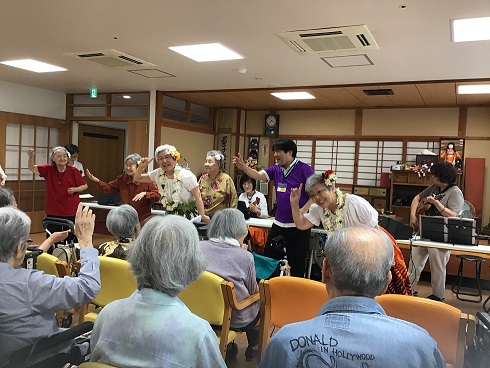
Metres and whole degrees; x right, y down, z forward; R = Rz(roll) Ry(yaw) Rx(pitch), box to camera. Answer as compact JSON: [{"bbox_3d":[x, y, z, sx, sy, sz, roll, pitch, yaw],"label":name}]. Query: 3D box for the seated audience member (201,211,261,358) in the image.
[{"bbox_3d":[-0.072,0.706,2.853,0.460,1.140,0.750,3,2,25],"label":"seated audience member"}]

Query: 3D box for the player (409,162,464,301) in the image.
[{"bbox_3d":[2.149,0.516,4.921,0.520,1.530,0.420,4,3,38],"label":"player"}]

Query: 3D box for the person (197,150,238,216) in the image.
[{"bbox_3d":[-0.295,0.429,4.571,0.460,1.540,0.340,3,2,25],"label":"person"}]

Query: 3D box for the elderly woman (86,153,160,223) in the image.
[{"bbox_3d":[-1.335,0.410,4.776,0.780,1.480,0.420,3,2,9],"label":"elderly woman"}]

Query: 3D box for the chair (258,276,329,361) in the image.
[{"bbox_3d":[0.445,0.909,2.660,0.550,0.760,0.560,4,2,26],"label":"chair"}]

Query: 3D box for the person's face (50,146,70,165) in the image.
[{"bbox_3d":[-1.970,-0.304,4.700,0.180,0.200,0.195,1,3,-40],"label":"person's face"}]

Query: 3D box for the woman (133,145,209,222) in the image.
[{"bbox_3d":[-0.610,0.432,3.750,0.580,1.530,0.480,3,2,-3],"label":"woman"}]

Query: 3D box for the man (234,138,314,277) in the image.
[{"bbox_3d":[0.258,0.405,4.072,0.640,1.670,0.450,4,3,37],"label":"man"}]

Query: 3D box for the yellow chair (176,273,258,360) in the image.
[{"bbox_3d":[-0.165,0.874,2.790,0.550,0.760,0.560,4,2,29],"label":"yellow chair"}]

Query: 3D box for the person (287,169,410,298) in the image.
[{"bbox_3d":[0.820,0.602,3.220,0.700,1.360,0.750,4,3,37],"label":"person"}]

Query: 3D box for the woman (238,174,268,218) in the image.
[{"bbox_3d":[0.068,0.533,5.972,0.460,1.250,0.680,3,2,12],"label":"woman"}]

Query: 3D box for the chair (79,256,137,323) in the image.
[{"bbox_3d":[-0.715,0.850,2.875,0.540,0.800,0.560,4,3,30],"label":"chair"}]

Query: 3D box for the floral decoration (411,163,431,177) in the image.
[{"bbox_3d":[2.967,-0.244,7.400,0.340,0.240,0.200,4,2,26],"label":"floral decoration"}]

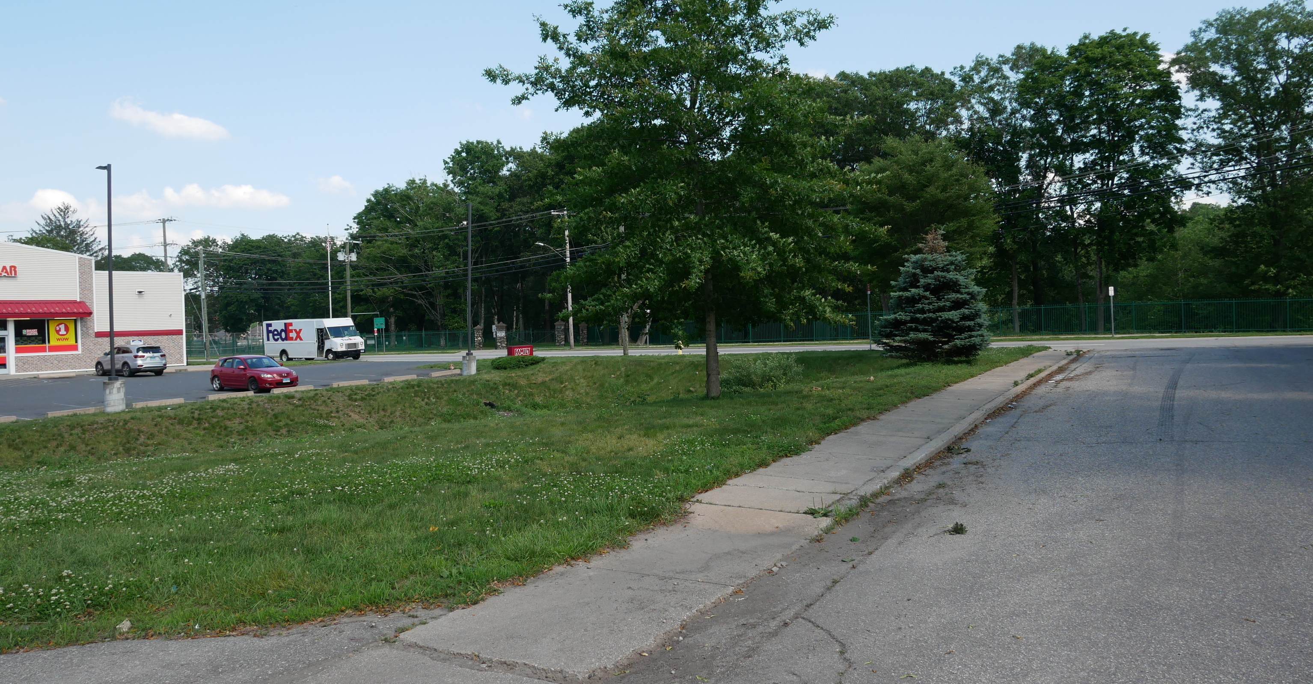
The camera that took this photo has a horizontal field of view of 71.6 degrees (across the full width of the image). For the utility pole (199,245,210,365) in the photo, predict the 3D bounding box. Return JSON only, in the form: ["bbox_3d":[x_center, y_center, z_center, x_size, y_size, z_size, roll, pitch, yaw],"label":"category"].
[{"bbox_3d":[-33.461,-2.890,67.500,0.450,8.600,0.450,-2,1,34],"label":"utility pole"}]

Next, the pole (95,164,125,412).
[{"bbox_3d":[-19.002,-1.875,31.700,1.000,8.550,0.720,0,2,36],"label":"pole"}]

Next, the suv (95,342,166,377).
[{"bbox_3d":[-29.321,1.050,50.753,4.760,1.690,1.900,0,2,35],"label":"suv"}]

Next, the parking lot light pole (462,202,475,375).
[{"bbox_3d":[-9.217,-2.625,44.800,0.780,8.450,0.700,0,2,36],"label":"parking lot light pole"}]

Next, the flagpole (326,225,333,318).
[{"bbox_3d":[-32.915,-5.464,92.000,0.200,12.800,0.200,-2,1,0],"label":"flagpole"}]

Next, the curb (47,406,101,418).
[{"bbox_3d":[-19.925,2.405,31.304,0.170,0.150,1.830,0,2,36],"label":"curb"}]

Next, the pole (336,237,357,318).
[{"bbox_3d":[-26.538,-4.025,78.500,1.700,10.200,1.100,-1,1,27],"label":"pole"}]

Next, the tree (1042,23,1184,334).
[{"bbox_3d":[28.221,-9.971,56.000,8.400,18.500,8.000,-2,1,0],"label":"tree"}]

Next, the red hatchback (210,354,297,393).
[{"bbox_3d":[-17.200,1.350,38.900,4.450,1.460,1.780,-1,1,33],"label":"red hatchback"}]

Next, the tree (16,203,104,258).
[{"bbox_3d":[-60.142,-6.324,92.000,8.600,15.600,8.600,-2,1,0],"label":"tree"}]

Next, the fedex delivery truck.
[{"bbox_3d":[-24.683,-0.149,65.865,7.350,3.030,2.350,-1,1,26],"label":"fedex delivery truck"}]

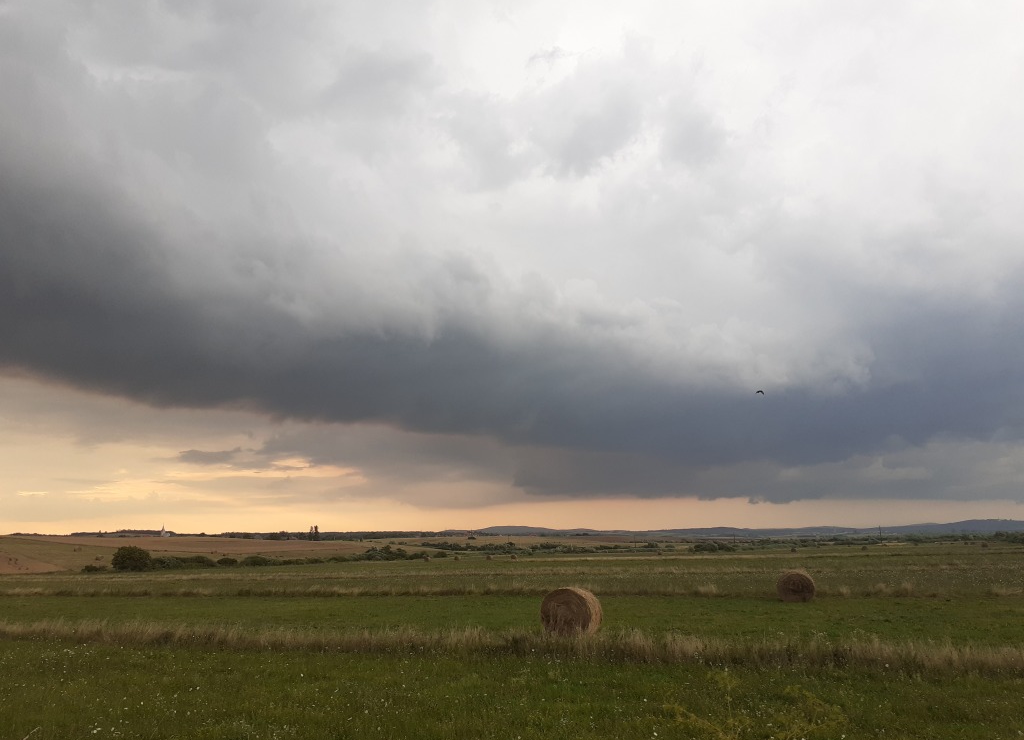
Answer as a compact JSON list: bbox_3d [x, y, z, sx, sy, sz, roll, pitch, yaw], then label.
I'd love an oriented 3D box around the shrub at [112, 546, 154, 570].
[{"bbox_3d":[-37.159,18.438,78.000,4.000,2.450,3.700,5,-13,-24],"label":"shrub"}]

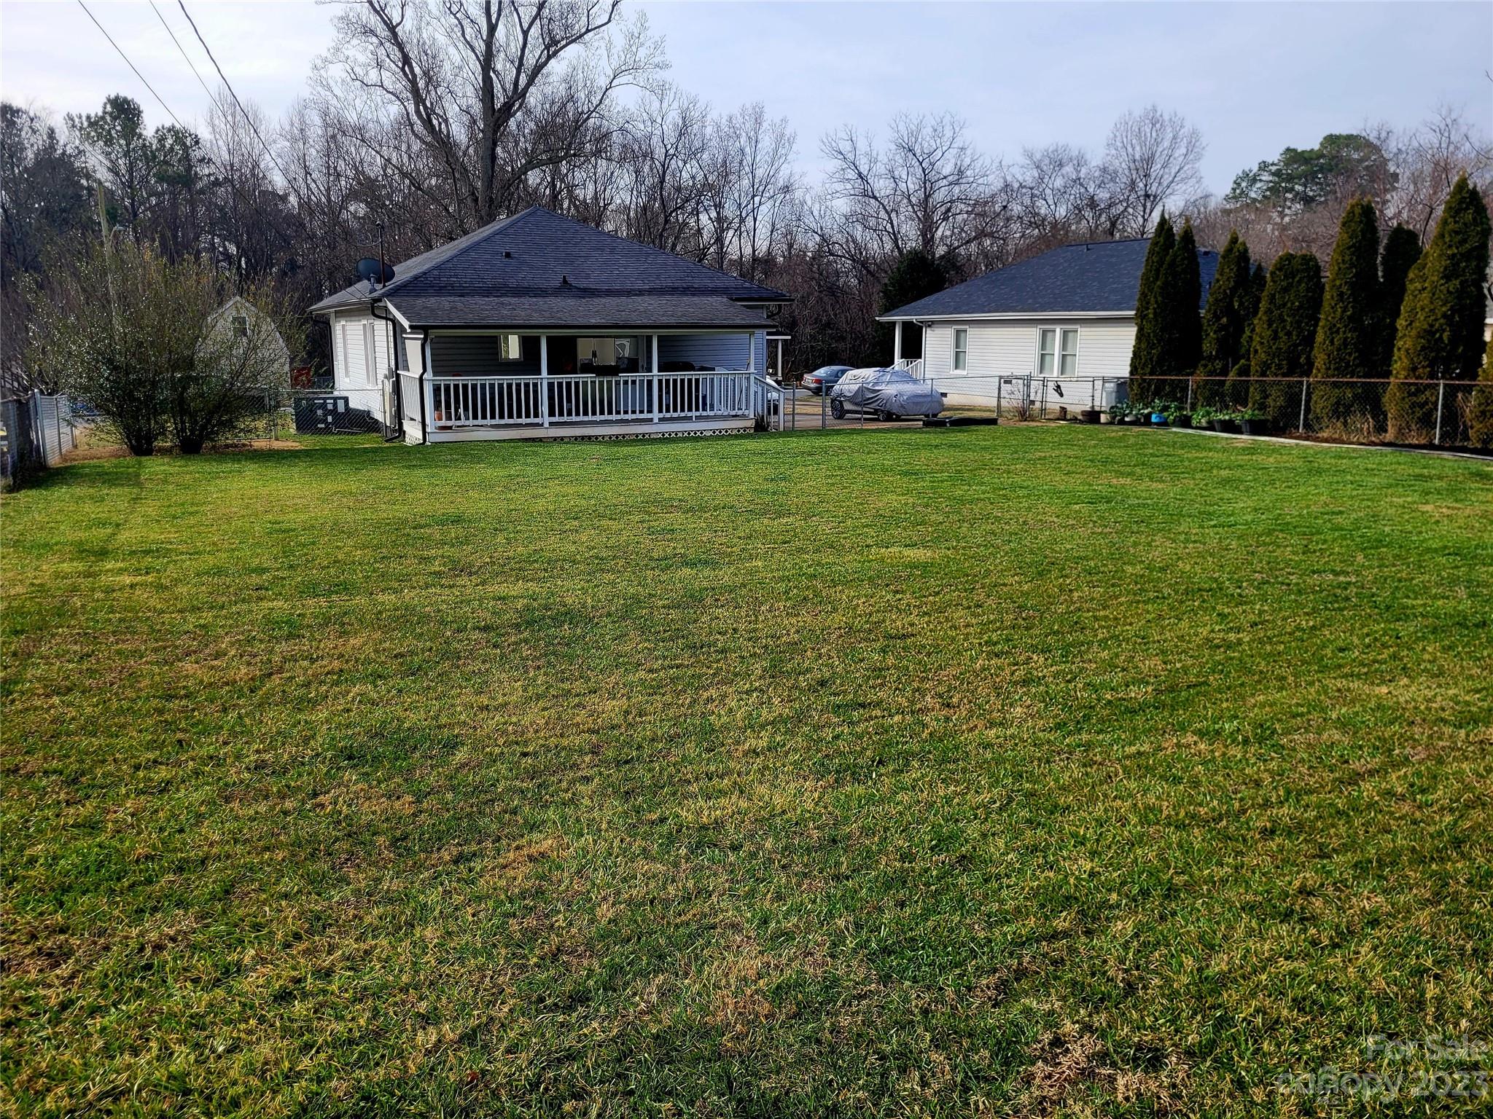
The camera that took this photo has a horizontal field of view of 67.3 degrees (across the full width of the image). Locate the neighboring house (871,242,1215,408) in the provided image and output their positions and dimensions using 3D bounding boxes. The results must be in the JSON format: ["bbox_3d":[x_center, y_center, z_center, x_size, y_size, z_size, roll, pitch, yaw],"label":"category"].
[{"bbox_3d":[13.417,-8.718,41.403,10.400,5.870,15.800,-5,13,-25],"label":"neighboring house"}]

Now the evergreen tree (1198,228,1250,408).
[{"bbox_3d":[11.740,-5.625,27.345,1.270,4.640,1.270,-5,13,-25],"label":"evergreen tree"}]

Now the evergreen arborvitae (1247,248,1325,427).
[{"bbox_3d":[12.469,-5.034,25.904,1.480,3.990,1.480,-5,13,-25],"label":"evergreen arborvitae"}]

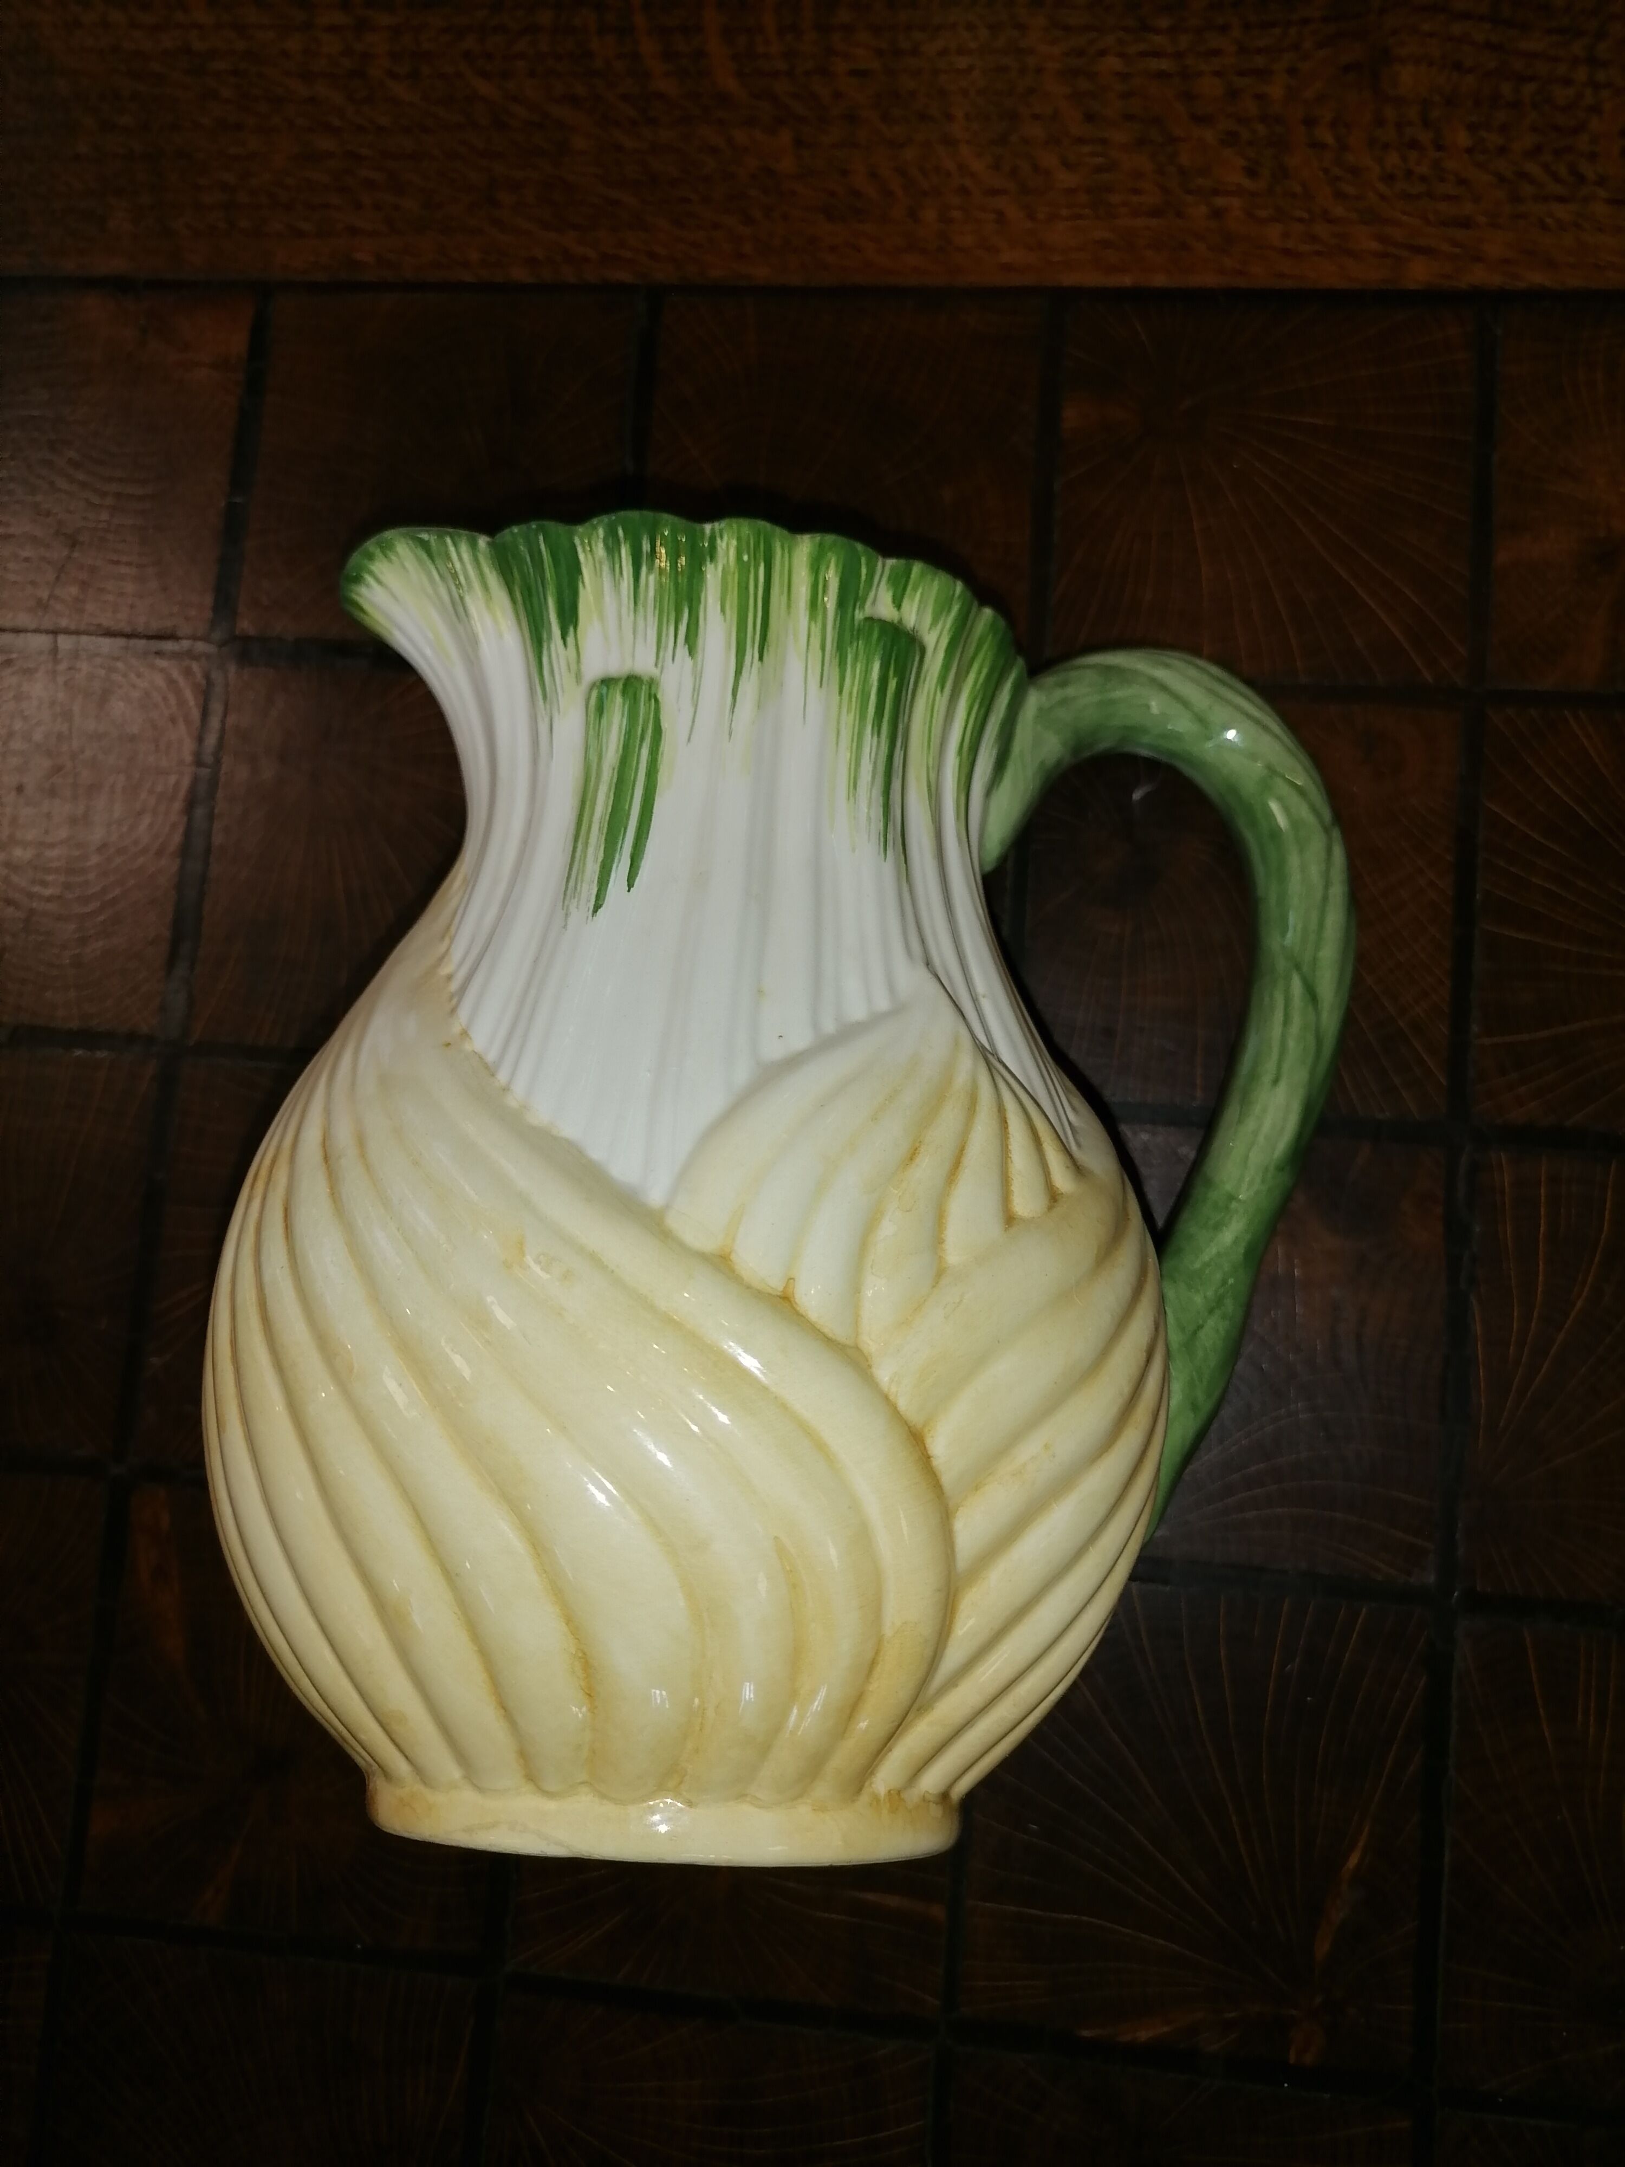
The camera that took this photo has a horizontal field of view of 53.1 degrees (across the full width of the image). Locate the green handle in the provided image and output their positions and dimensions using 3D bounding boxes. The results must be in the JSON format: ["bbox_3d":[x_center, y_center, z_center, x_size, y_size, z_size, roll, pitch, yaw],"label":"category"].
[{"bbox_3d":[0.071,-0.003,0.322,0.078,0.024,0.183,4,73,-6],"label":"green handle"}]

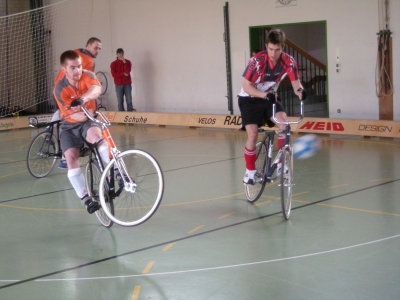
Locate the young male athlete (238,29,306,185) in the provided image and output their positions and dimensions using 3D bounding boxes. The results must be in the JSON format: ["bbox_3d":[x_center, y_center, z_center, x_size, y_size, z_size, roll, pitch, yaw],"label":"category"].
[{"bbox_3d":[0.673,-0.410,7.400,0.540,1.460,0.800,-4,7,-14],"label":"young male athlete"}]

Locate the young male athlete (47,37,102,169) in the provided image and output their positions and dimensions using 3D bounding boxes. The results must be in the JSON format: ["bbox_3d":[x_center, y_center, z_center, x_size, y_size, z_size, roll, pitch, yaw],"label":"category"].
[{"bbox_3d":[-1.670,-0.628,10.500,0.640,1.700,0.760,3,8,38],"label":"young male athlete"}]

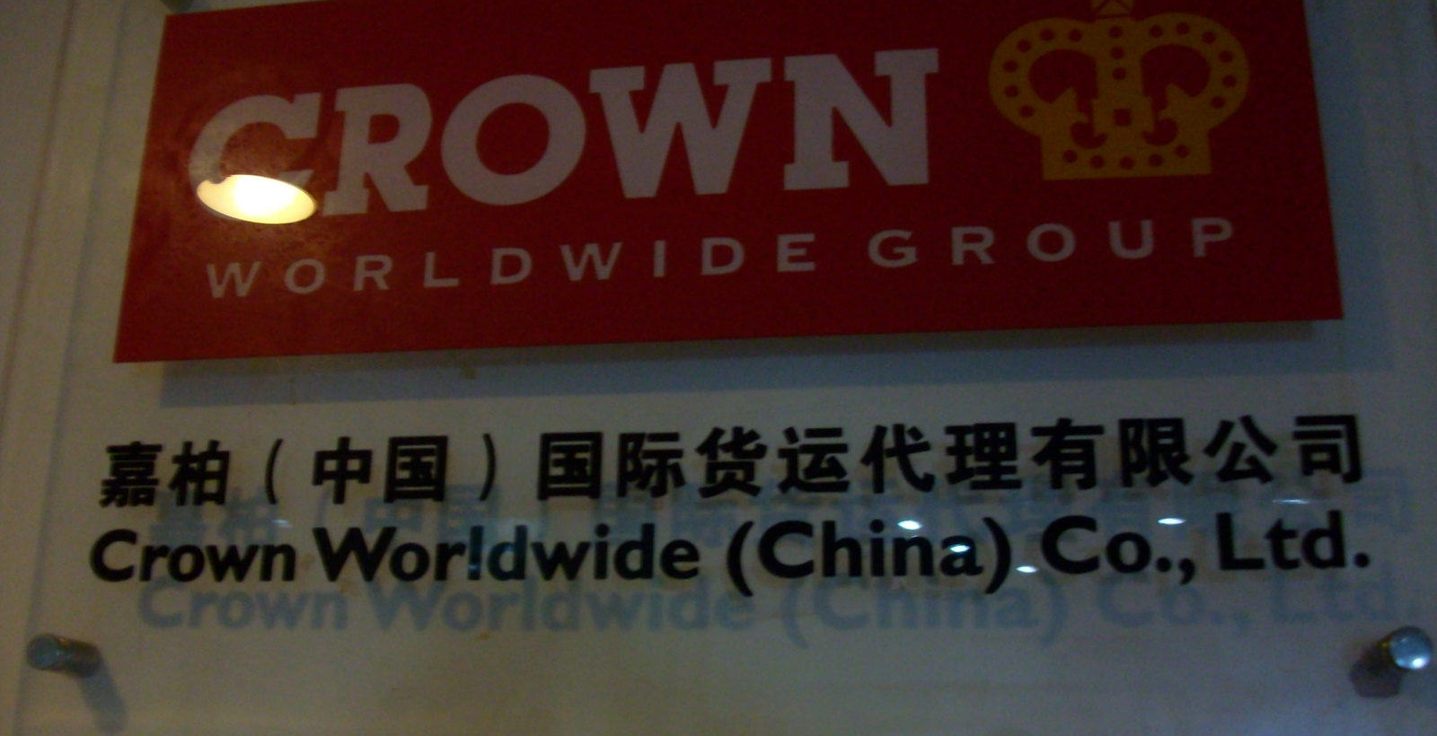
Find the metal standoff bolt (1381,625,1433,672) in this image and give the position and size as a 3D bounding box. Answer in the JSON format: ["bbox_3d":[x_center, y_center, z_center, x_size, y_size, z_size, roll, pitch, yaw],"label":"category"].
[{"bbox_3d":[0.362,0.152,0.753,0.020,0.020,0.045,-2,-17,8],"label":"metal standoff bolt"}]

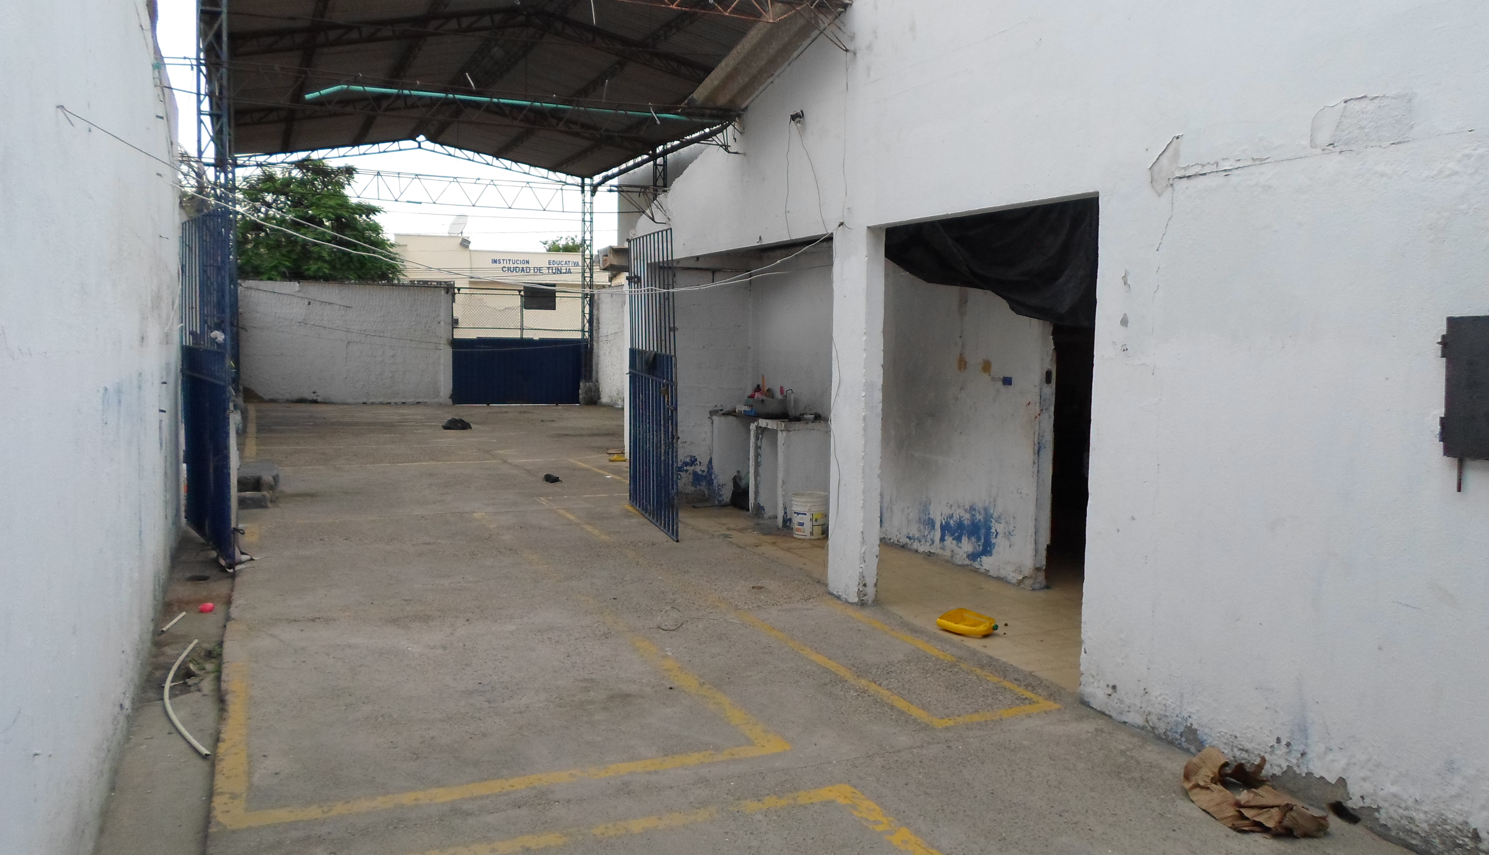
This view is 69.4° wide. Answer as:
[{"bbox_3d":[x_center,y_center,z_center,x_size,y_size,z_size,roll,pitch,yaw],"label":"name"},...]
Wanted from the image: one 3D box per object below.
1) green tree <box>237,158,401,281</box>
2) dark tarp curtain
[{"bbox_3d":[-13.072,-4.575,31.350,6.500,7.000,6.200,-1,5,-23],"label":"green tree"},{"bbox_3d":[1.309,-0.831,5.753,0.160,0.680,2.000,-1,5,-24],"label":"dark tarp curtain"}]

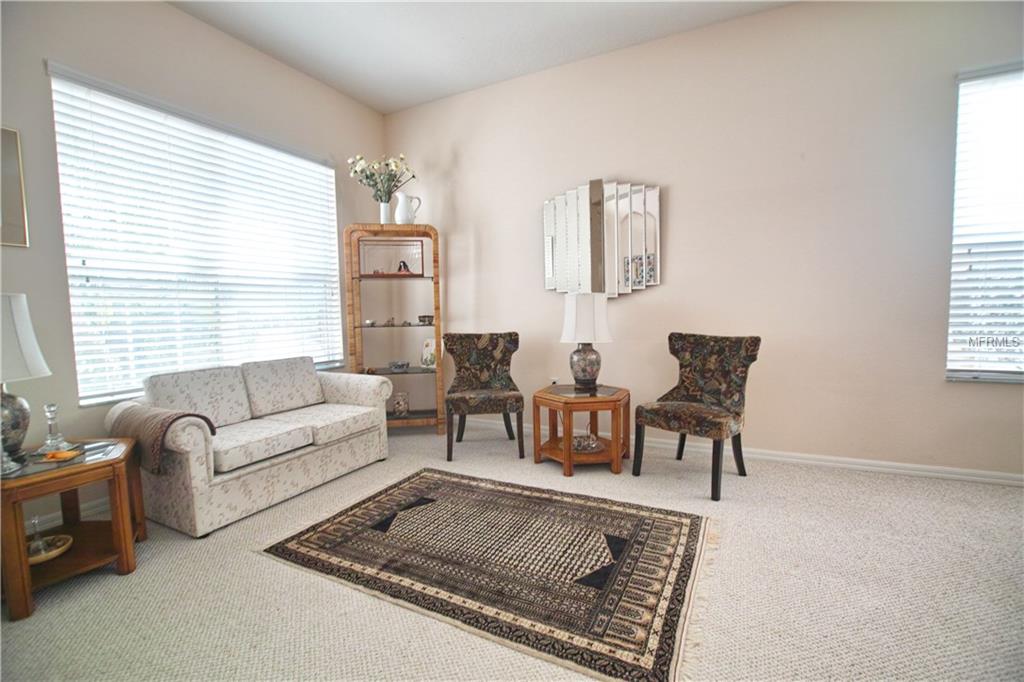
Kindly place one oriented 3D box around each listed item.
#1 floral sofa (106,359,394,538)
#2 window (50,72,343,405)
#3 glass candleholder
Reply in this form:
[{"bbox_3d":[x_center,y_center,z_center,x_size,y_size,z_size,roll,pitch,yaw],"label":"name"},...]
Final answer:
[{"bbox_3d":[-1.649,0.560,2.929,0.840,0.795,1.590,1,4,29],"label":"floral sofa"},{"bbox_3d":[-2.015,-0.597,3.170,0.062,1.842,1.893,1,4,26],"label":"window"},{"bbox_3d":[-2.182,0.410,2.025,0.134,0.217,0.134,1,4,26],"label":"glass candleholder"}]

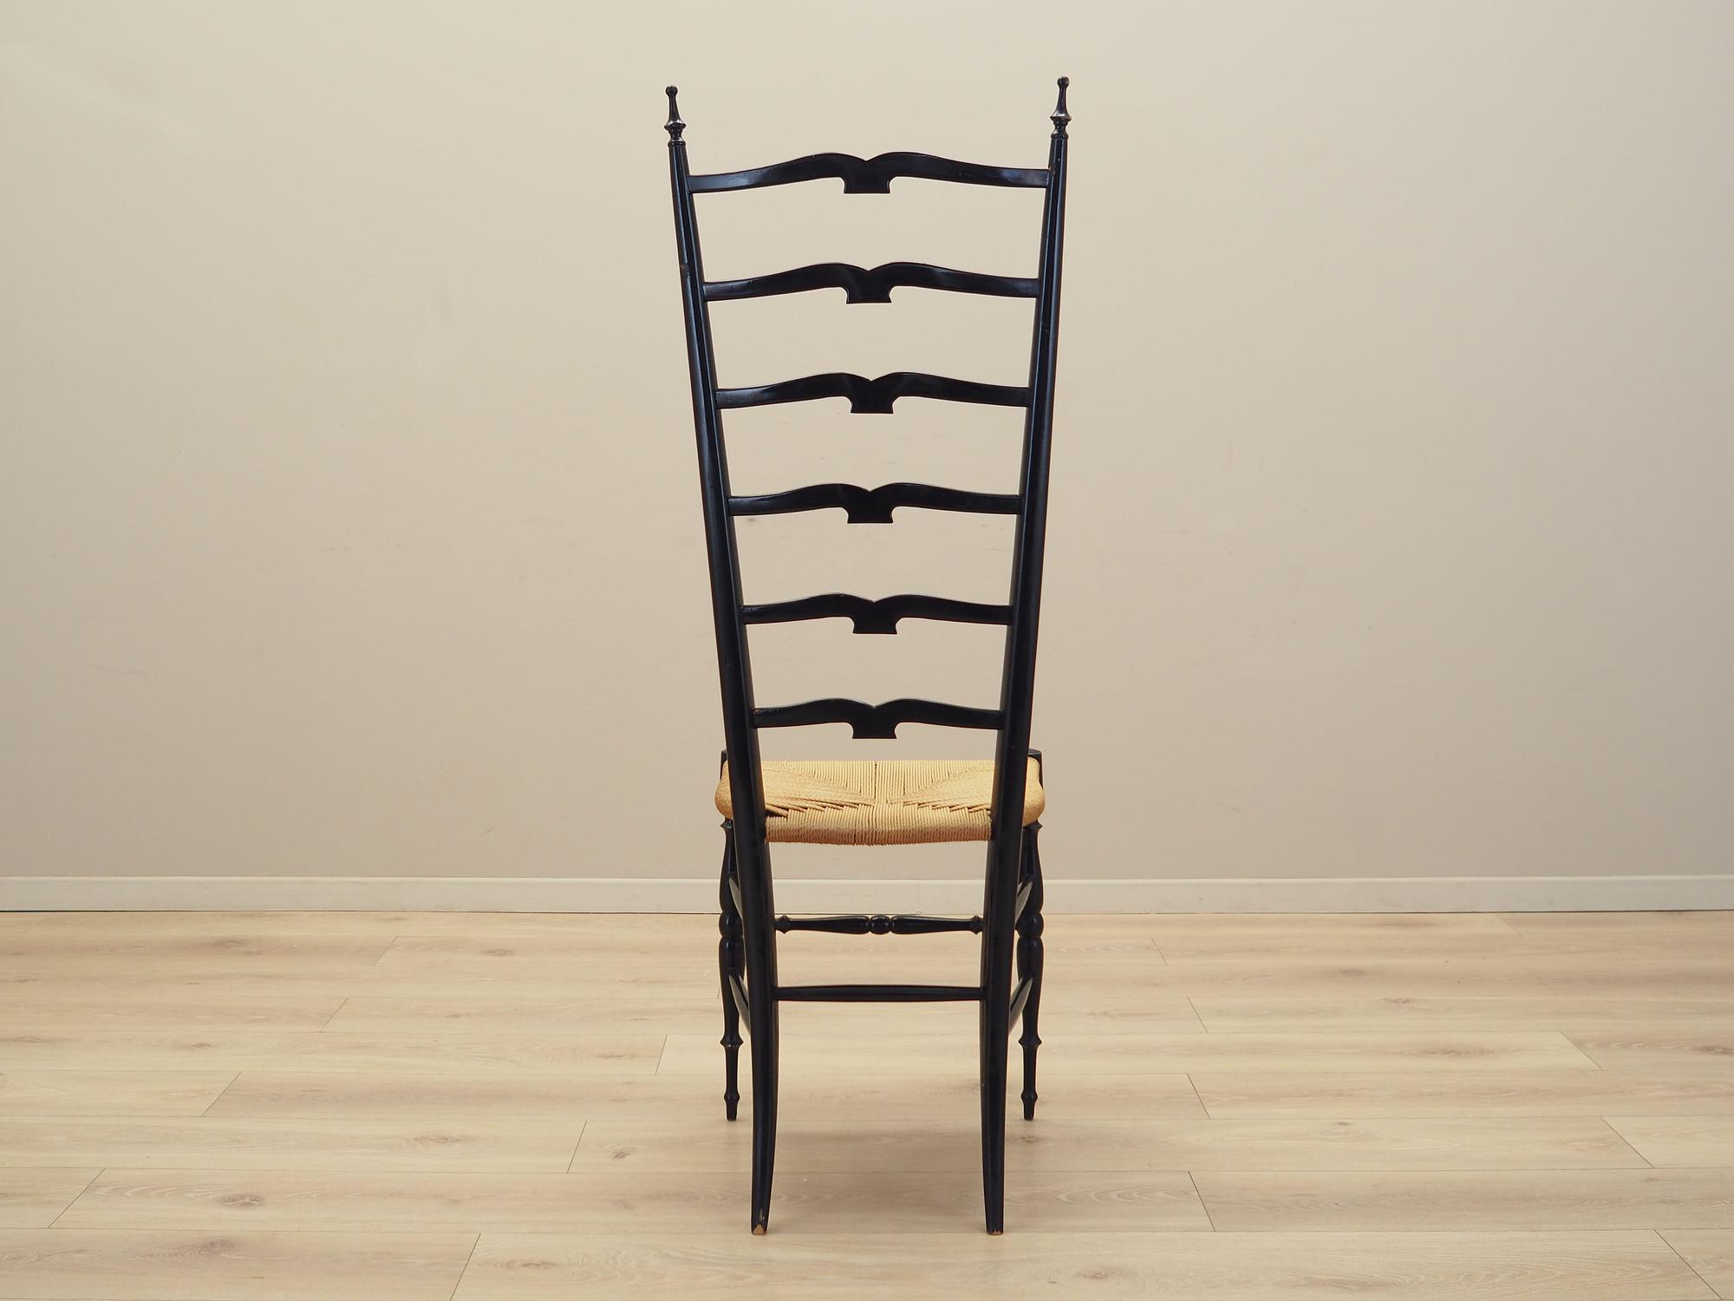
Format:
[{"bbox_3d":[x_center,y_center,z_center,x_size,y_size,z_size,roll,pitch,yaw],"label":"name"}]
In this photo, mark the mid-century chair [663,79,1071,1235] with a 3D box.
[{"bbox_3d":[0.017,0.020,1.921,0.400,1.220,0.405,0,8,1],"label":"mid-century chair"}]

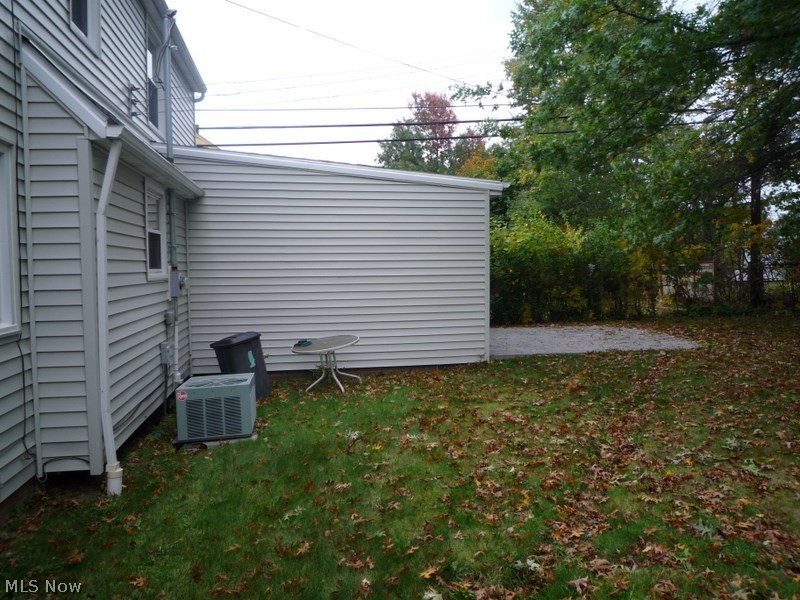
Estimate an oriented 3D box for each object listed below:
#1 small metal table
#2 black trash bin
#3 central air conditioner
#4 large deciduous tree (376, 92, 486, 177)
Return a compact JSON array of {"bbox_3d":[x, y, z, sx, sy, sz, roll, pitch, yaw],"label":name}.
[{"bbox_3d":[-0.961,0.917,8.103,0.991,0.651,0.991,-9,8,-10],"label":"small metal table"},{"bbox_3d":[-2.159,0.906,7.869,0.516,0.816,0.547,-6,8,46],"label":"black trash bin"},{"bbox_3d":[-1.897,1.103,6.079,0.697,0.502,0.749,-2,2,-10],"label":"central air conditioner"},{"bbox_3d":[2.064,-7.055,38.384,7.000,13.469,7.000,-1,3,-11],"label":"large deciduous tree"}]

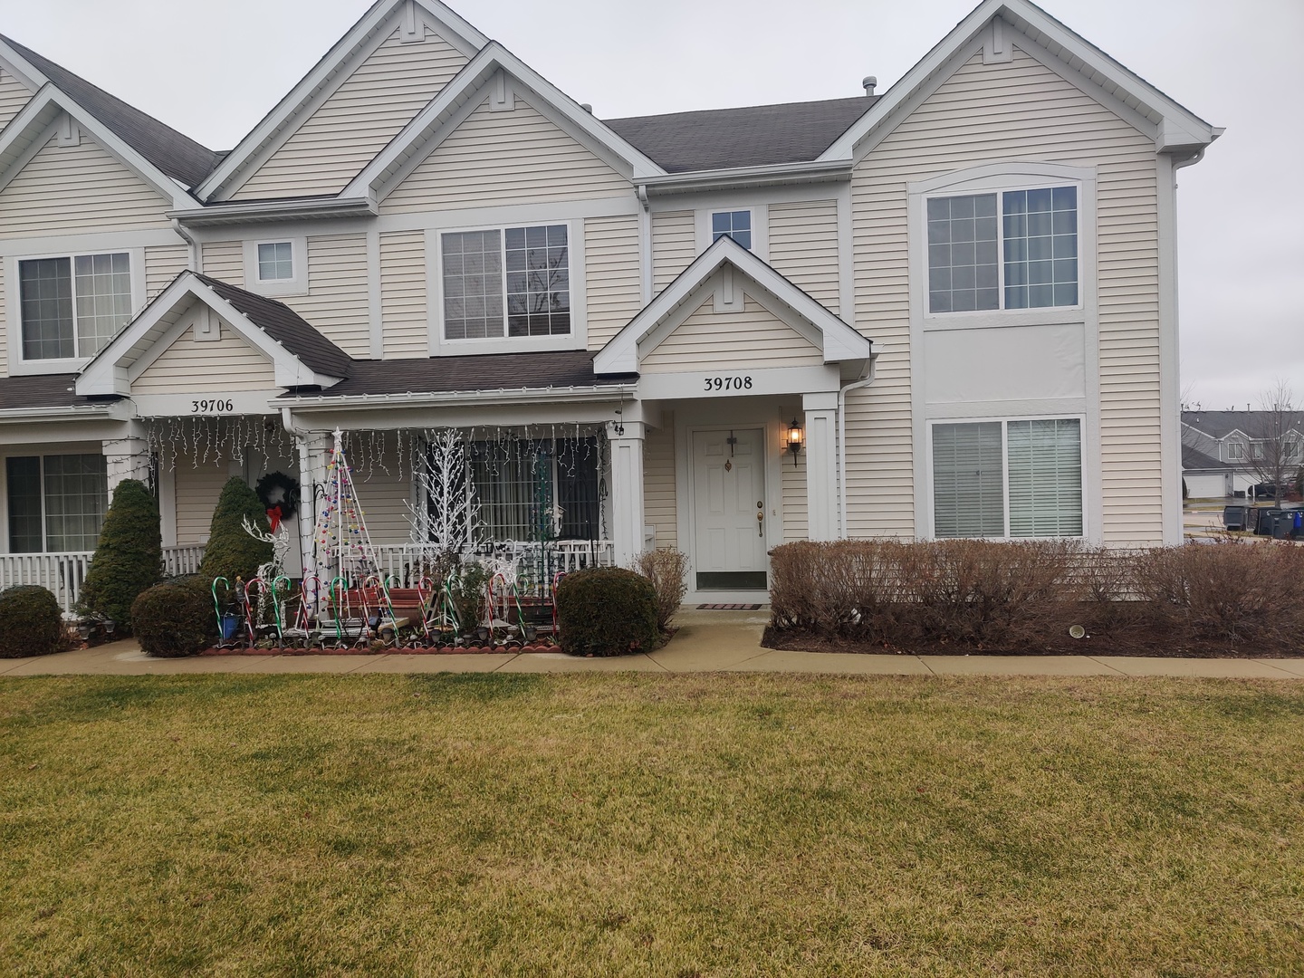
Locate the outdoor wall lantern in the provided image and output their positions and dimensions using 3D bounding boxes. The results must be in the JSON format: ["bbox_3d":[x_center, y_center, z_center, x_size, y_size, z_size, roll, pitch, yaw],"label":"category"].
[{"bbox_3d":[1.745,-0.586,12.444,0.220,0.580,0.250,-1,1,10],"label":"outdoor wall lantern"}]

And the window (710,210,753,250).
[{"bbox_3d":[0.995,-3.212,12.649,0.530,0.530,0.090,-1,1,10],"label":"window"}]

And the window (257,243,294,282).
[{"bbox_3d":[-5.045,-3.046,13.638,0.530,0.530,0.090,-2,1,9],"label":"window"}]

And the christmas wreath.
[{"bbox_3d":[-5.027,0.110,13.676,0.640,0.680,0.140,-2,1,9],"label":"christmas wreath"}]

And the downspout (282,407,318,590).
[{"bbox_3d":[-4.049,0.198,11.825,0.160,2.300,0.280,-1,1,10],"label":"downspout"}]

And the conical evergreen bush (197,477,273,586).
[{"bbox_3d":[-4.772,0.772,11.653,0.863,1.765,0.863,-2,1,9],"label":"conical evergreen bush"}]

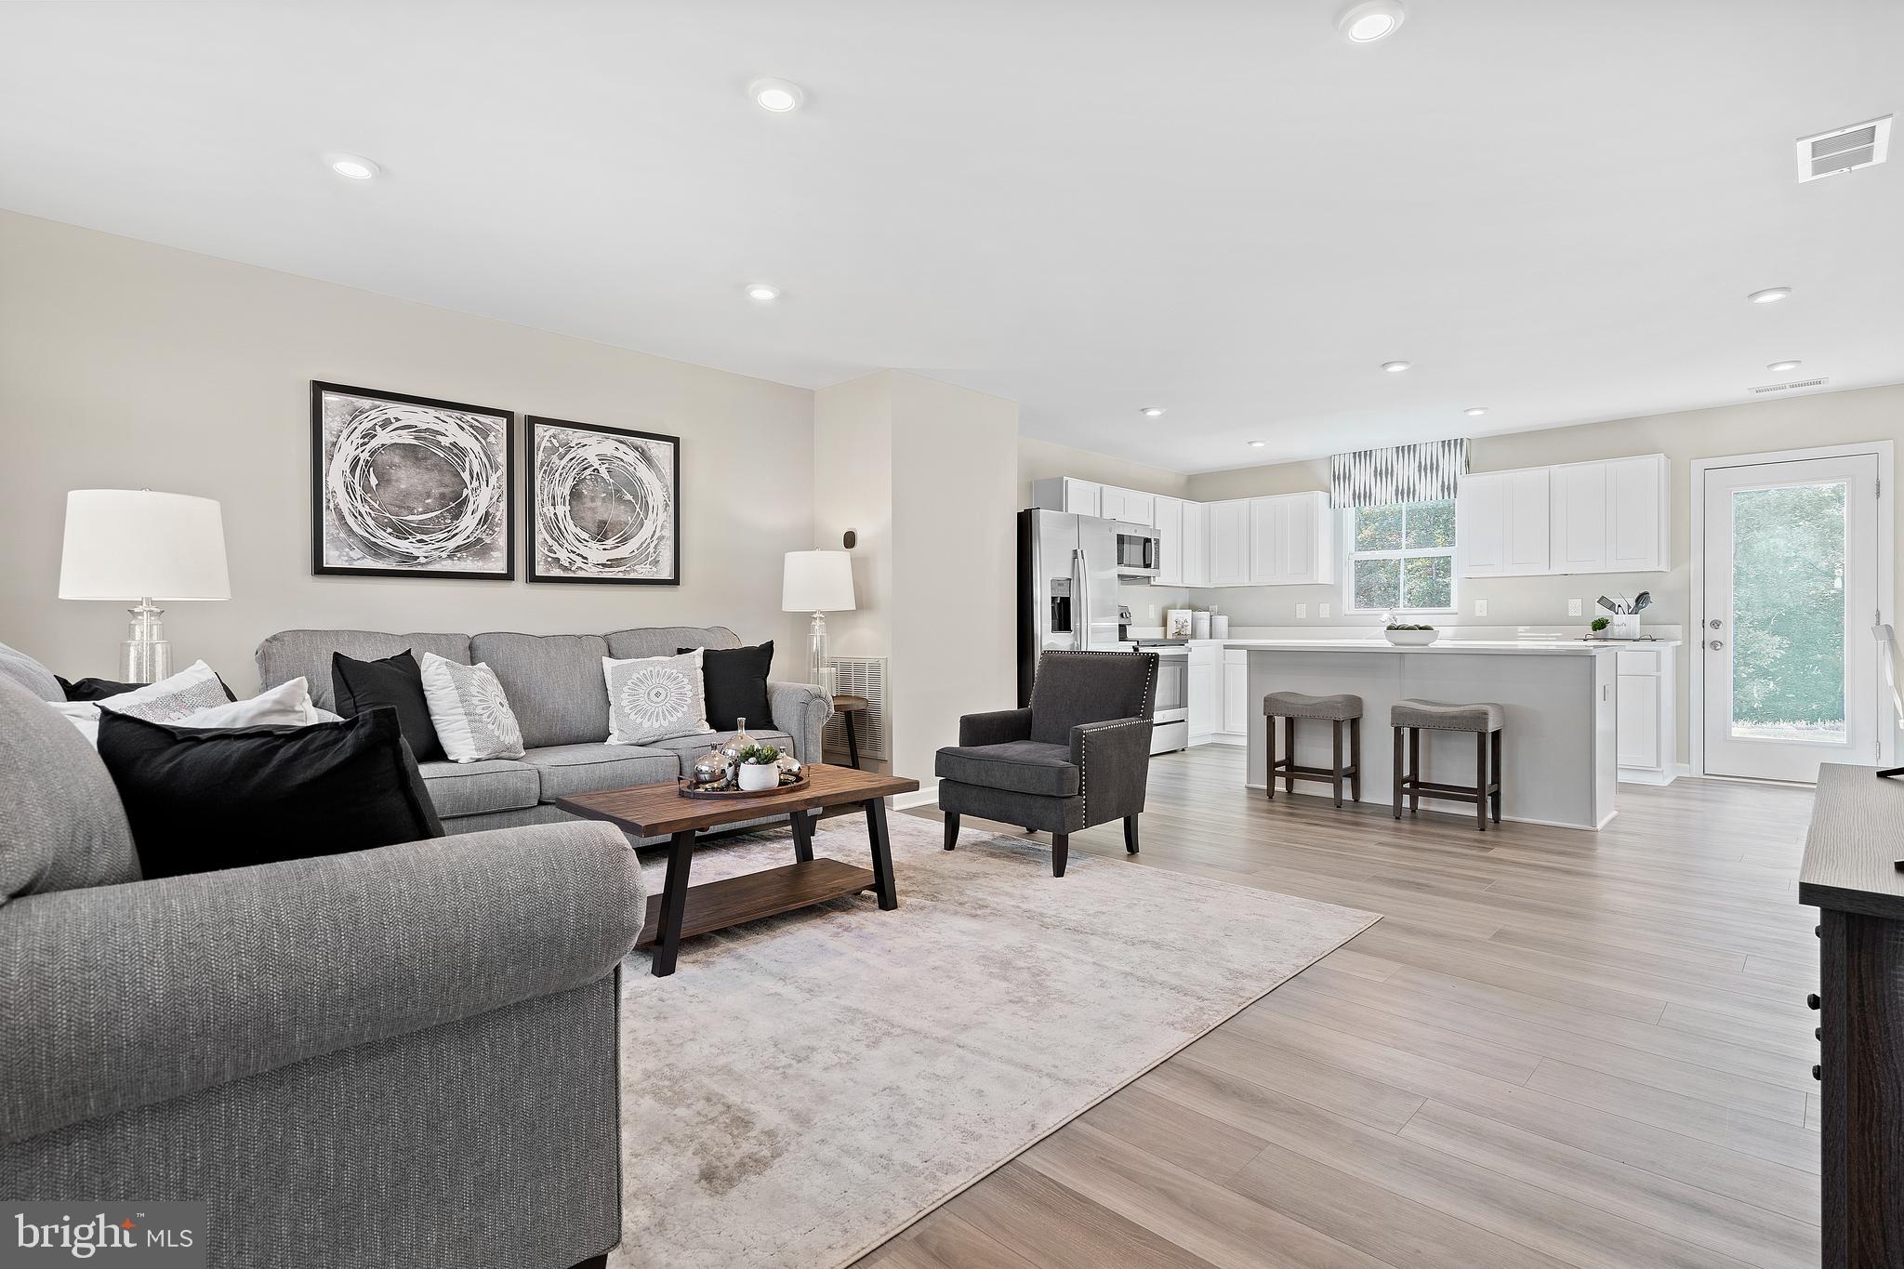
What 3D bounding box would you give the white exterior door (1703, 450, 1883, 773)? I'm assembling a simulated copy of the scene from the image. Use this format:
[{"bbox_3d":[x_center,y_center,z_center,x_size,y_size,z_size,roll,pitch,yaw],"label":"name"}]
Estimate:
[{"bbox_3d":[5.296,-0.079,5.700,0.803,2.030,0.050,0,1,44],"label":"white exterior door"}]

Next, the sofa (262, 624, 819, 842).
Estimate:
[{"bbox_3d":[-1.666,0.495,3.915,0.880,1.020,2.270,0,1,44],"label":"sofa"}]

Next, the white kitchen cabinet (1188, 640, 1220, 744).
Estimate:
[{"bbox_3d":[1.891,0.492,7.767,0.620,0.895,0.480,0,1,44],"label":"white kitchen cabinet"}]

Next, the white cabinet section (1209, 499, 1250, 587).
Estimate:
[{"bbox_3d":[2.601,-0.813,8.131,0.400,0.765,0.330,0,1,44],"label":"white cabinet section"}]

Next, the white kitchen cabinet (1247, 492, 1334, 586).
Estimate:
[{"bbox_3d":[2.921,-0.805,7.742,0.600,0.765,0.330,0,1,44],"label":"white kitchen cabinet"}]

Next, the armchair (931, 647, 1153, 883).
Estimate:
[{"bbox_3d":[0.444,0.542,4.167,0.735,0.910,0.765,0,1,44],"label":"armchair"}]

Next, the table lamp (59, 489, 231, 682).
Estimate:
[{"bbox_3d":[-2.513,-0.024,2.800,0.405,0.850,0.405,0,1,44],"label":"table lamp"}]

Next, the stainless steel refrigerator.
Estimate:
[{"bbox_3d":[0.616,0.085,6.310,0.830,1.770,0.900,0,1,44],"label":"stainless steel refrigerator"}]

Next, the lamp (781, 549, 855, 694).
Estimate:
[{"bbox_3d":[-0.744,-0.056,4.970,0.405,0.850,0.405,0,1,0],"label":"lamp"}]

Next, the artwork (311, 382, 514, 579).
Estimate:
[{"bbox_3d":[-2.268,-0.622,3.830,0.035,0.766,0.767,0,1,44],"label":"artwork"}]

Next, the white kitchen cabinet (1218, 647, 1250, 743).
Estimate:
[{"bbox_3d":[2.657,0.501,7.881,0.420,0.870,0.620,0,1,44],"label":"white kitchen cabinet"}]

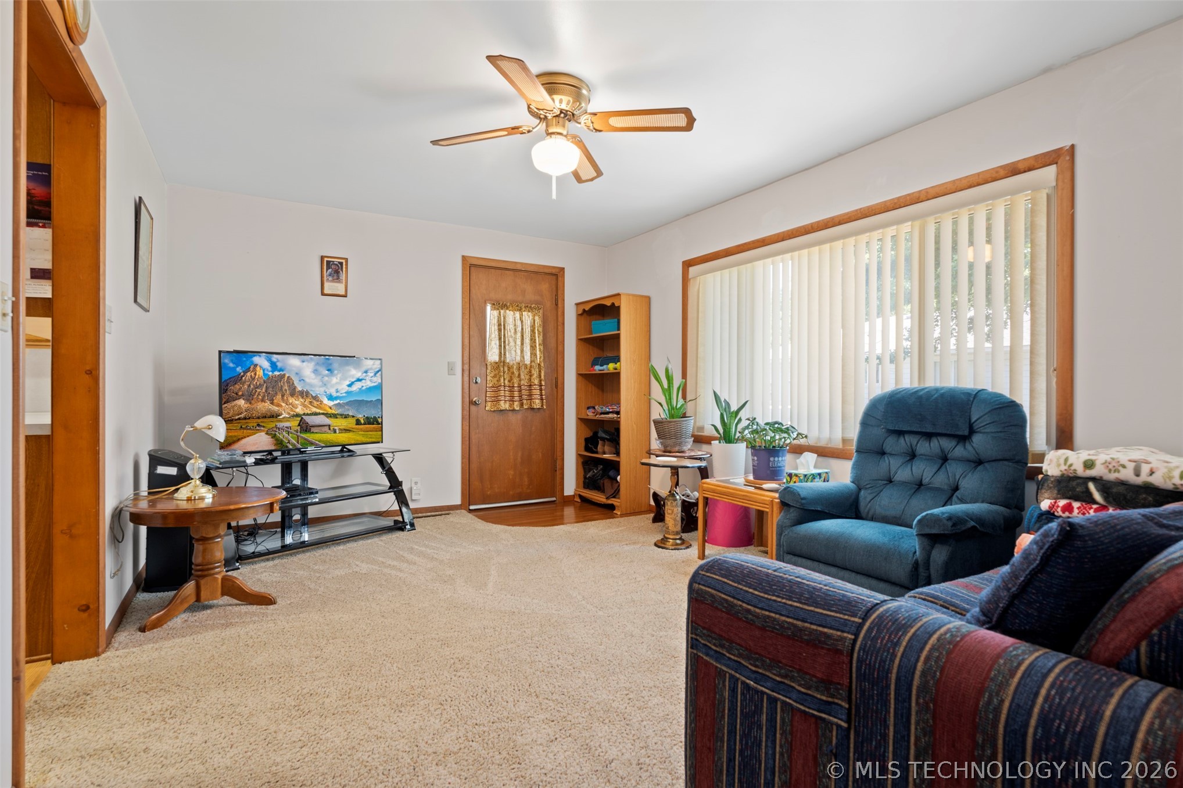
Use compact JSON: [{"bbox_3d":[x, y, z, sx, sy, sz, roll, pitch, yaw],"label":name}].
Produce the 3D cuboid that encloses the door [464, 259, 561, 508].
[{"bbox_3d":[-0.663,-0.085,4.889,0.937,2.124,0.080,0,0,-29],"label":"door"}]

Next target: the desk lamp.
[{"bbox_3d":[-1.890,0.297,2.707,0.210,0.395,0.220,0,0,-32],"label":"desk lamp"}]

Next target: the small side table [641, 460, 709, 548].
[{"bbox_3d":[0.541,0.713,3.673,0.430,0.550,0.430,0,0,-32],"label":"small side table"}]

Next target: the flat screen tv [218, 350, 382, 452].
[{"bbox_3d":[-1.863,0.051,3.669,0.070,0.610,1.029,0,0,39],"label":"flat screen tv"}]

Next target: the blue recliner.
[{"bbox_3d":[1.345,0.481,2.417,0.840,1.020,0.780,0,0,-32],"label":"blue recliner"}]

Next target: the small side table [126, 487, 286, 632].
[{"bbox_3d":[-1.796,0.736,2.650,0.630,0.485,0.630,0,0,-32],"label":"small side table"}]

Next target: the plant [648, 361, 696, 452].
[{"bbox_3d":[0.591,0.086,4.070,0.330,0.655,0.340,0,0,0],"label":"plant"}]

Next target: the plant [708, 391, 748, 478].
[{"bbox_3d":[0.914,0.271,3.720,0.260,0.600,0.260,0,0,0],"label":"plant"}]

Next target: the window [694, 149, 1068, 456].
[{"bbox_3d":[1.365,-0.331,3.356,0.060,1.404,2.448,0,0,-32],"label":"window"}]

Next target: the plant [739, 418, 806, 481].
[{"bbox_3d":[1.073,0.319,3.310,0.350,0.370,0.360,0,0,0],"label":"plant"}]

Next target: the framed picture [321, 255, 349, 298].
[{"bbox_3d":[-1.924,-0.880,4.191,0.180,0.299,0.020,0,0,-29],"label":"framed picture"}]

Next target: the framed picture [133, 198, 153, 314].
[{"bbox_3d":[-2.265,-0.691,2.830,0.022,0.510,0.360,2,-1,-32],"label":"framed picture"}]

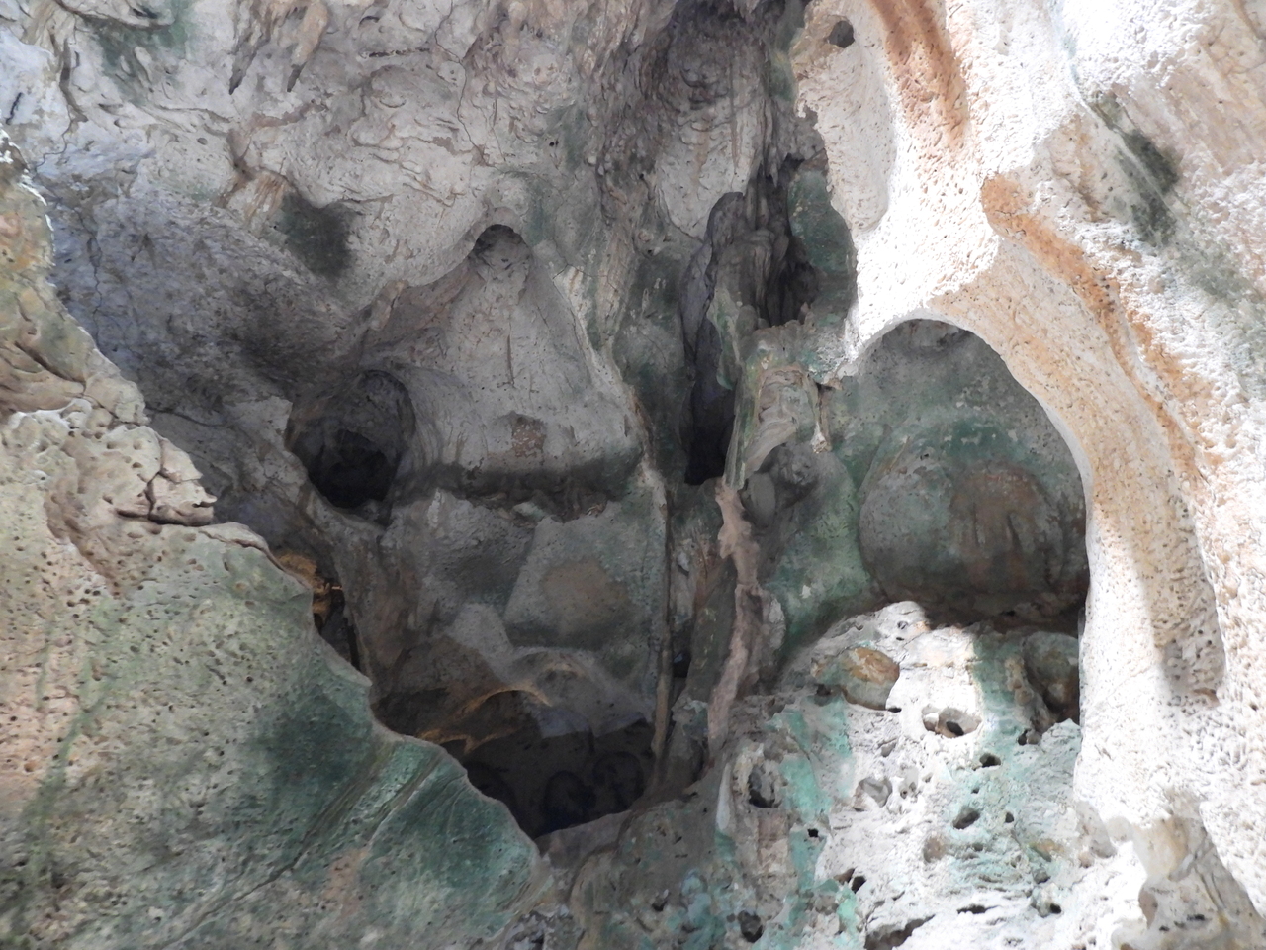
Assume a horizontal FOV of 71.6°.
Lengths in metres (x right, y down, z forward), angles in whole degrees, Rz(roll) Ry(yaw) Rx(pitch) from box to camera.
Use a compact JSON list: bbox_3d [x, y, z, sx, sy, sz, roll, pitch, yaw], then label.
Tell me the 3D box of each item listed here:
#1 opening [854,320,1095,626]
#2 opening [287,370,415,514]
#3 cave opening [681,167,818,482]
[{"bbox_3d":[2.088,0.040,5.625,1.400,1.900,0.900,-9,-28,18],"label":"opening"},{"bbox_3d":[-2.415,-0.267,7.622,1.050,1.080,0.800,7,-28,-13],"label":"opening"},{"bbox_3d":[0.923,-1.298,7.431,1.080,2.700,0.800,0,-27,0],"label":"cave opening"}]

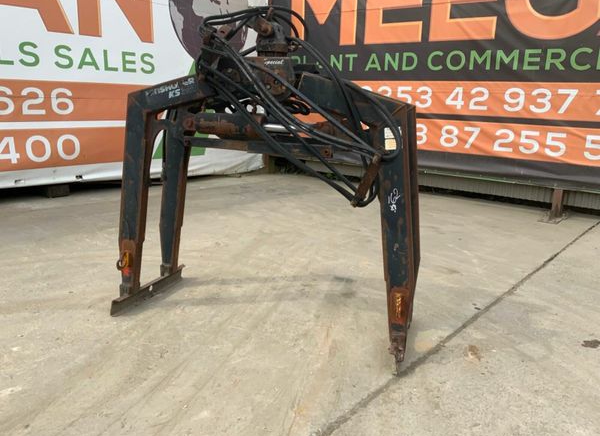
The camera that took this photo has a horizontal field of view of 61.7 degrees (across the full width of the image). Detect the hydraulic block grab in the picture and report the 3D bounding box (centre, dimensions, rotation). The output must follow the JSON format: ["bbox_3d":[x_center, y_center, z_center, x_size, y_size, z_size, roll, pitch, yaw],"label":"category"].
[{"bbox_3d":[-0.173,-0.267,3.058,1.854,1.893,0.813,7,14,19],"label":"hydraulic block grab"}]

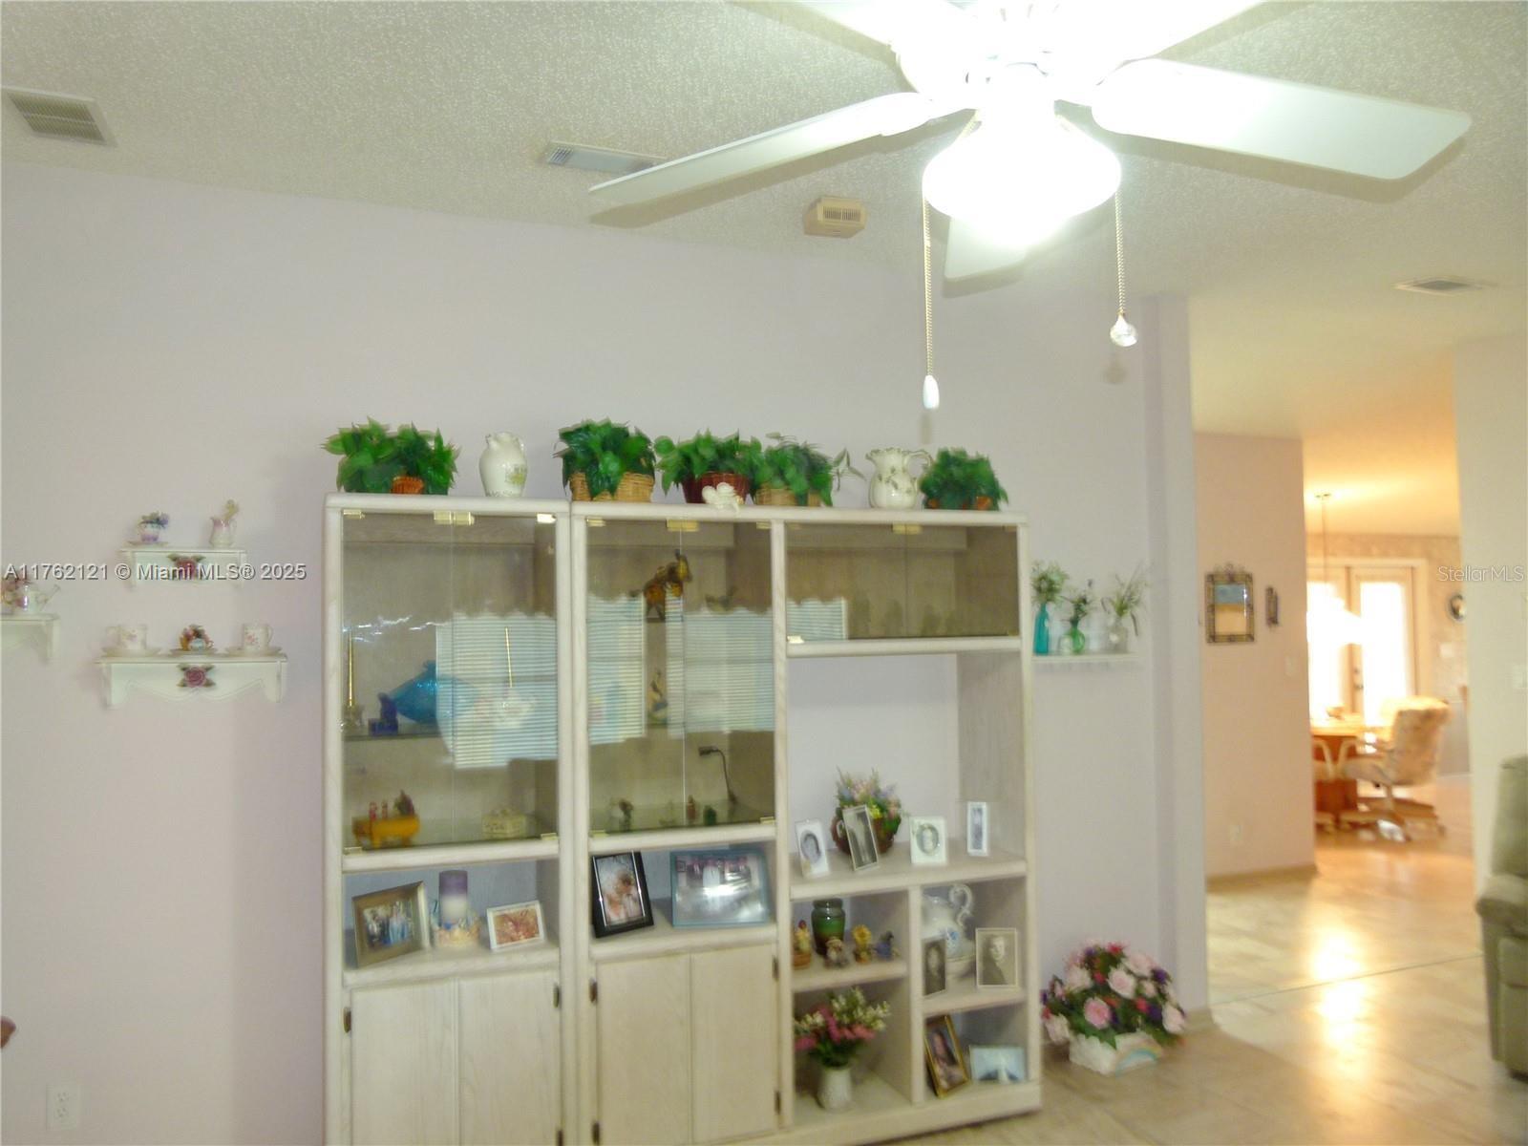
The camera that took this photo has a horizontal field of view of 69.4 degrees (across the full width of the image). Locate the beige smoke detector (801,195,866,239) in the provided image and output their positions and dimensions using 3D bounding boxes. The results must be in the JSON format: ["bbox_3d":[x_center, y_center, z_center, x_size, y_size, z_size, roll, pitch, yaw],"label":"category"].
[{"bbox_3d":[0.206,-1.018,3.171,0.132,0.077,0.086,0,-3,-22],"label":"beige smoke detector"}]

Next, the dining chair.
[{"bbox_3d":[4.511,1.353,7.934,0.570,0.940,0.620,0,-2,-18],"label":"dining chair"}]

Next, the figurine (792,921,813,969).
[{"bbox_3d":[0.114,1.111,3.293,0.061,0.137,0.062,0,-3,-22],"label":"figurine"}]

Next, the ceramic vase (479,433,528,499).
[{"bbox_3d":[-0.765,-0.305,3.248,0.142,0.215,0.138,0,-2,-20],"label":"ceramic vase"}]

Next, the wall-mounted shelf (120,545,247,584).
[{"bbox_3d":[-1.525,-0.019,2.919,0.290,0.098,0.120,0,-3,-22],"label":"wall-mounted shelf"}]

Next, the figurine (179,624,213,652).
[{"bbox_3d":[-1.499,0.172,2.913,0.079,0.071,0.070,0,-3,-22],"label":"figurine"}]

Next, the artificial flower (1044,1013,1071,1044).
[{"bbox_3d":[0.989,1.536,3.716,0.085,0.098,0.075,-2,-3,33],"label":"artificial flower"}]

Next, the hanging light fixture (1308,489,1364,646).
[{"bbox_3d":[4.224,-0.015,8.312,0.510,1.130,0.510,0,-2,-20],"label":"hanging light fixture"}]

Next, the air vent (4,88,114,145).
[{"bbox_3d":[-1.762,-1.138,2.768,0.200,0.018,0.285,0,-2,-20],"label":"air vent"}]

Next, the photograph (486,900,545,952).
[{"bbox_3d":[-0.662,0.937,2.923,0.138,0.106,0.030,1,-22,-33],"label":"photograph"}]

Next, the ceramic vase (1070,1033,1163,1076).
[{"bbox_3d":[1.225,1.646,3.835,0.250,0.100,0.165,1,-3,-28],"label":"ceramic vase"}]

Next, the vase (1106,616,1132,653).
[{"bbox_3d":[1.317,0.230,4.091,0.085,0.137,0.085,0,-3,-22],"label":"vase"}]

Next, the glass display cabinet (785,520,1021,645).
[{"bbox_3d":[0.367,0.030,3.488,0.805,0.373,0.380,0,-3,-22],"label":"glass display cabinet"}]

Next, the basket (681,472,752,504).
[{"bbox_3d":[-0.148,-0.253,3.451,0.220,0.120,0.200,0,-2,-20],"label":"basket"}]

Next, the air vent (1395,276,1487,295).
[{"bbox_3d":[2.459,-1.031,4.002,0.285,0.018,0.160,0,1,-22],"label":"air vent"}]

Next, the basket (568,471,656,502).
[{"bbox_3d":[-0.458,-0.247,3.337,0.260,0.110,0.210,0,-2,-20],"label":"basket"}]

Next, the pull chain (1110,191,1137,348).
[{"bbox_3d":[0.464,-0.395,1.430,0.032,0.200,0.030,0,-3,-22],"label":"pull chain"}]

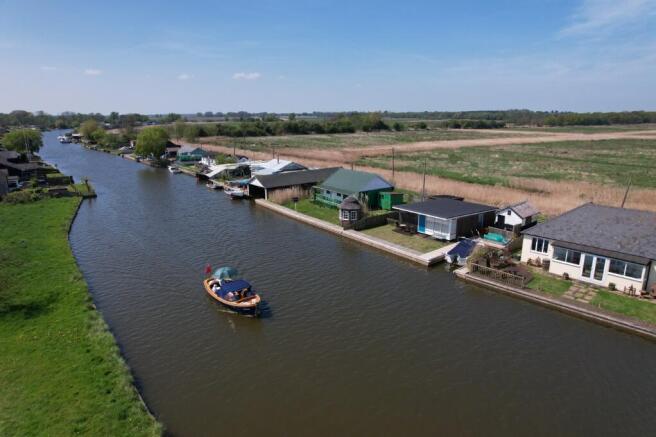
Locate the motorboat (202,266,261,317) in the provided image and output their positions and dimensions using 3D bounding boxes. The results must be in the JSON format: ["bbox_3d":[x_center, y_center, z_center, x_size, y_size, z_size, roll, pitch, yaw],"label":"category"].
[{"bbox_3d":[-6.950,5.071,28.708,2.200,1.900,6.100,-14,20,-43],"label":"motorboat"}]

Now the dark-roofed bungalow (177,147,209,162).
[{"bbox_3d":[-36.700,-17.540,108.691,5.400,4.100,8.300,-13,19,-41],"label":"dark-roofed bungalow"}]

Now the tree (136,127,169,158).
[{"bbox_3d":[-48.900,-20.688,110.660,9.200,9.200,9.200,-12,19,-38],"label":"tree"}]

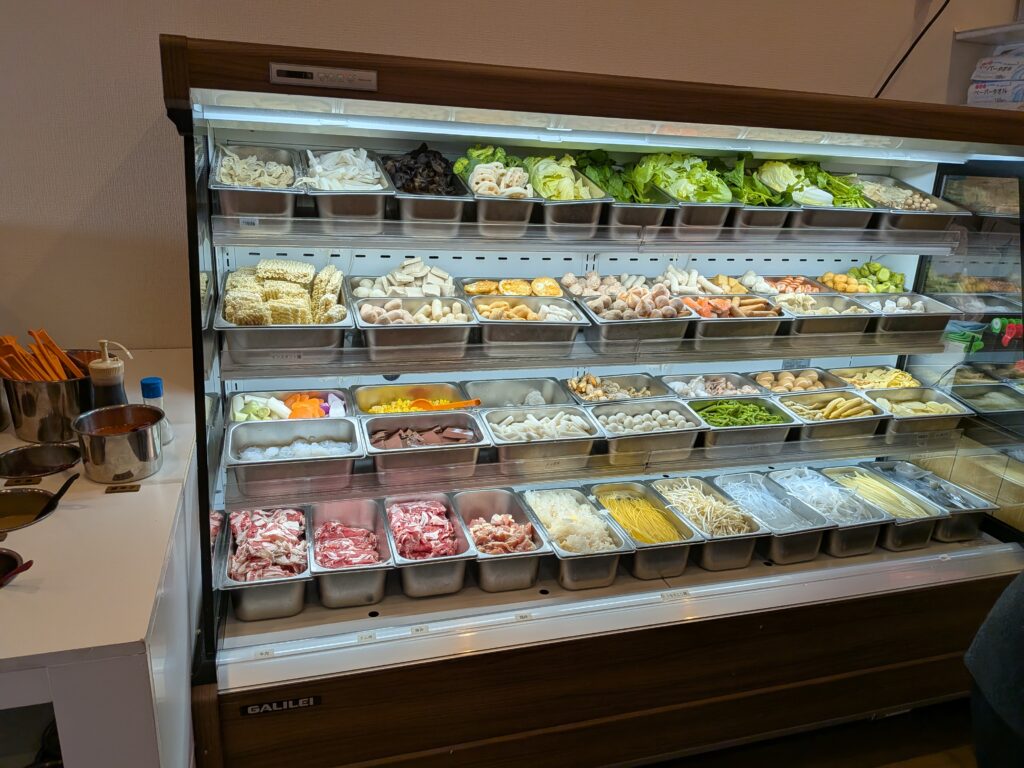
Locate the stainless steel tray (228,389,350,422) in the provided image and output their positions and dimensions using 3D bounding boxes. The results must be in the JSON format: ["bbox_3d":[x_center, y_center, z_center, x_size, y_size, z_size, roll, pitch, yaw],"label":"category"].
[{"bbox_3d":[-0.495,0.093,1.595,0.265,0.100,0.162,-2,26,-16],"label":"stainless steel tray"}]

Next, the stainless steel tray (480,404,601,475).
[{"bbox_3d":[0.067,0.139,1.677,0.265,0.100,0.162,-2,28,-16],"label":"stainless steel tray"}]

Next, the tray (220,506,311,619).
[{"bbox_3d":[-0.531,0.397,1.581,0.176,0.100,0.325,-2,19,-16],"label":"tray"}]

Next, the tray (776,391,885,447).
[{"bbox_3d":[0.841,0.105,1.901,0.265,0.100,0.162,-2,28,-16],"label":"tray"}]

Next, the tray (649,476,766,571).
[{"bbox_3d":[0.500,0.366,1.870,0.176,0.100,0.325,-2,19,-16],"label":"tray"}]

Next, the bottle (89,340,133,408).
[{"bbox_3d":[-0.784,0.013,1.398,0.102,0.197,0.082,4,17,3],"label":"bottle"}]

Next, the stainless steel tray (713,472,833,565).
[{"bbox_3d":[0.656,0.348,1.843,0.176,0.100,0.325,-2,19,-16],"label":"stainless steel tray"}]

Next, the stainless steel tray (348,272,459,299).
[{"bbox_3d":[-0.257,-0.188,1.736,0.268,0.100,0.162,-2,28,-16],"label":"stainless steel tray"}]

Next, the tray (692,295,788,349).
[{"bbox_3d":[0.548,-0.149,1.785,0.265,0.100,0.162,-3,28,-15],"label":"tray"}]

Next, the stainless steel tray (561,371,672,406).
[{"bbox_3d":[0.280,0.057,1.917,0.268,0.100,0.162,-2,26,-16],"label":"stainless steel tray"}]

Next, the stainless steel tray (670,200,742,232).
[{"bbox_3d":[0.444,-0.483,1.895,0.176,0.100,0.325,-2,33,-16],"label":"stainless steel tray"}]

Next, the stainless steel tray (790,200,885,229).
[{"bbox_3d":[0.805,-0.490,1.965,0.265,0.100,0.325,-2,33,-16],"label":"stainless steel tray"}]

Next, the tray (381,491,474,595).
[{"bbox_3d":[-0.205,0.379,1.676,0.176,0.100,0.325,-2,19,-16],"label":"tray"}]

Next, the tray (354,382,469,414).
[{"bbox_3d":[-0.250,0.080,1.741,0.265,0.100,0.162,-2,27,-16],"label":"tray"}]

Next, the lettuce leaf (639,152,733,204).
[{"bbox_3d":[0.438,-0.506,1.796,0.180,0.110,0.250,-2,33,-16],"label":"lettuce leaf"}]

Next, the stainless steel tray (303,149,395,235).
[{"bbox_3d":[-0.385,-0.447,1.658,0.176,0.100,0.325,-2,33,-16],"label":"stainless steel tray"}]

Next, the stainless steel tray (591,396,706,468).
[{"bbox_3d":[0.325,0.128,1.751,0.265,0.100,0.162,-2,28,-16],"label":"stainless steel tray"}]

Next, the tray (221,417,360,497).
[{"bbox_3d":[-0.470,0.167,1.558,0.268,0.100,0.162,-2,27,-16],"label":"tray"}]

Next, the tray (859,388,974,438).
[{"bbox_3d":[1.107,0.096,1.968,0.265,0.100,0.162,-2,28,-16],"label":"tray"}]

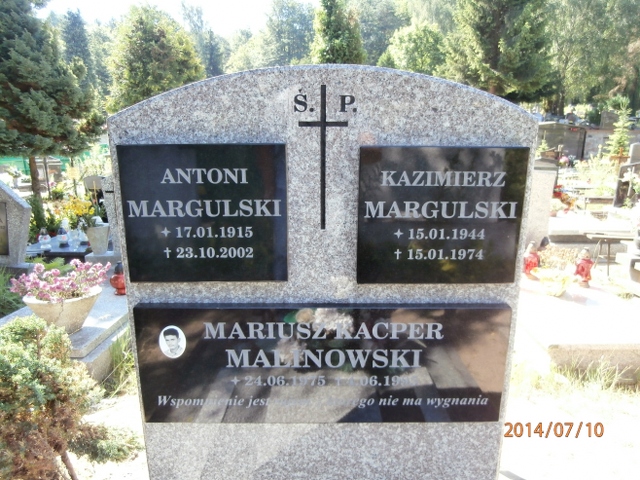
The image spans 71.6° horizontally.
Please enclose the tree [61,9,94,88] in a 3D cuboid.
[{"bbox_3d":[-15.469,-10.277,28.304,3.200,8.243,3.200,0,14,0],"label":"tree"}]

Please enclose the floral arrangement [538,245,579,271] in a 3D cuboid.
[{"bbox_3d":[1.720,0.133,3.200,0.260,0.180,0.220,0,14,0],"label":"floral arrangement"}]

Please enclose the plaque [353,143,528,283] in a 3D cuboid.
[{"bbox_3d":[0.274,-0.052,1.018,0.368,0.313,0.025,0,14,0],"label":"plaque"}]

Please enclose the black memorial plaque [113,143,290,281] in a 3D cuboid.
[{"bbox_3d":[-0.258,-0.057,1.014,0.368,0.313,0.025,0,14,0],"label":"black memorial plaque"}]

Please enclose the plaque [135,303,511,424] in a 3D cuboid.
[{"bbox_3d":[0.009,0.310,1.108,0.900,0.307,0.030,0,14,0],"label":"plaque"}]

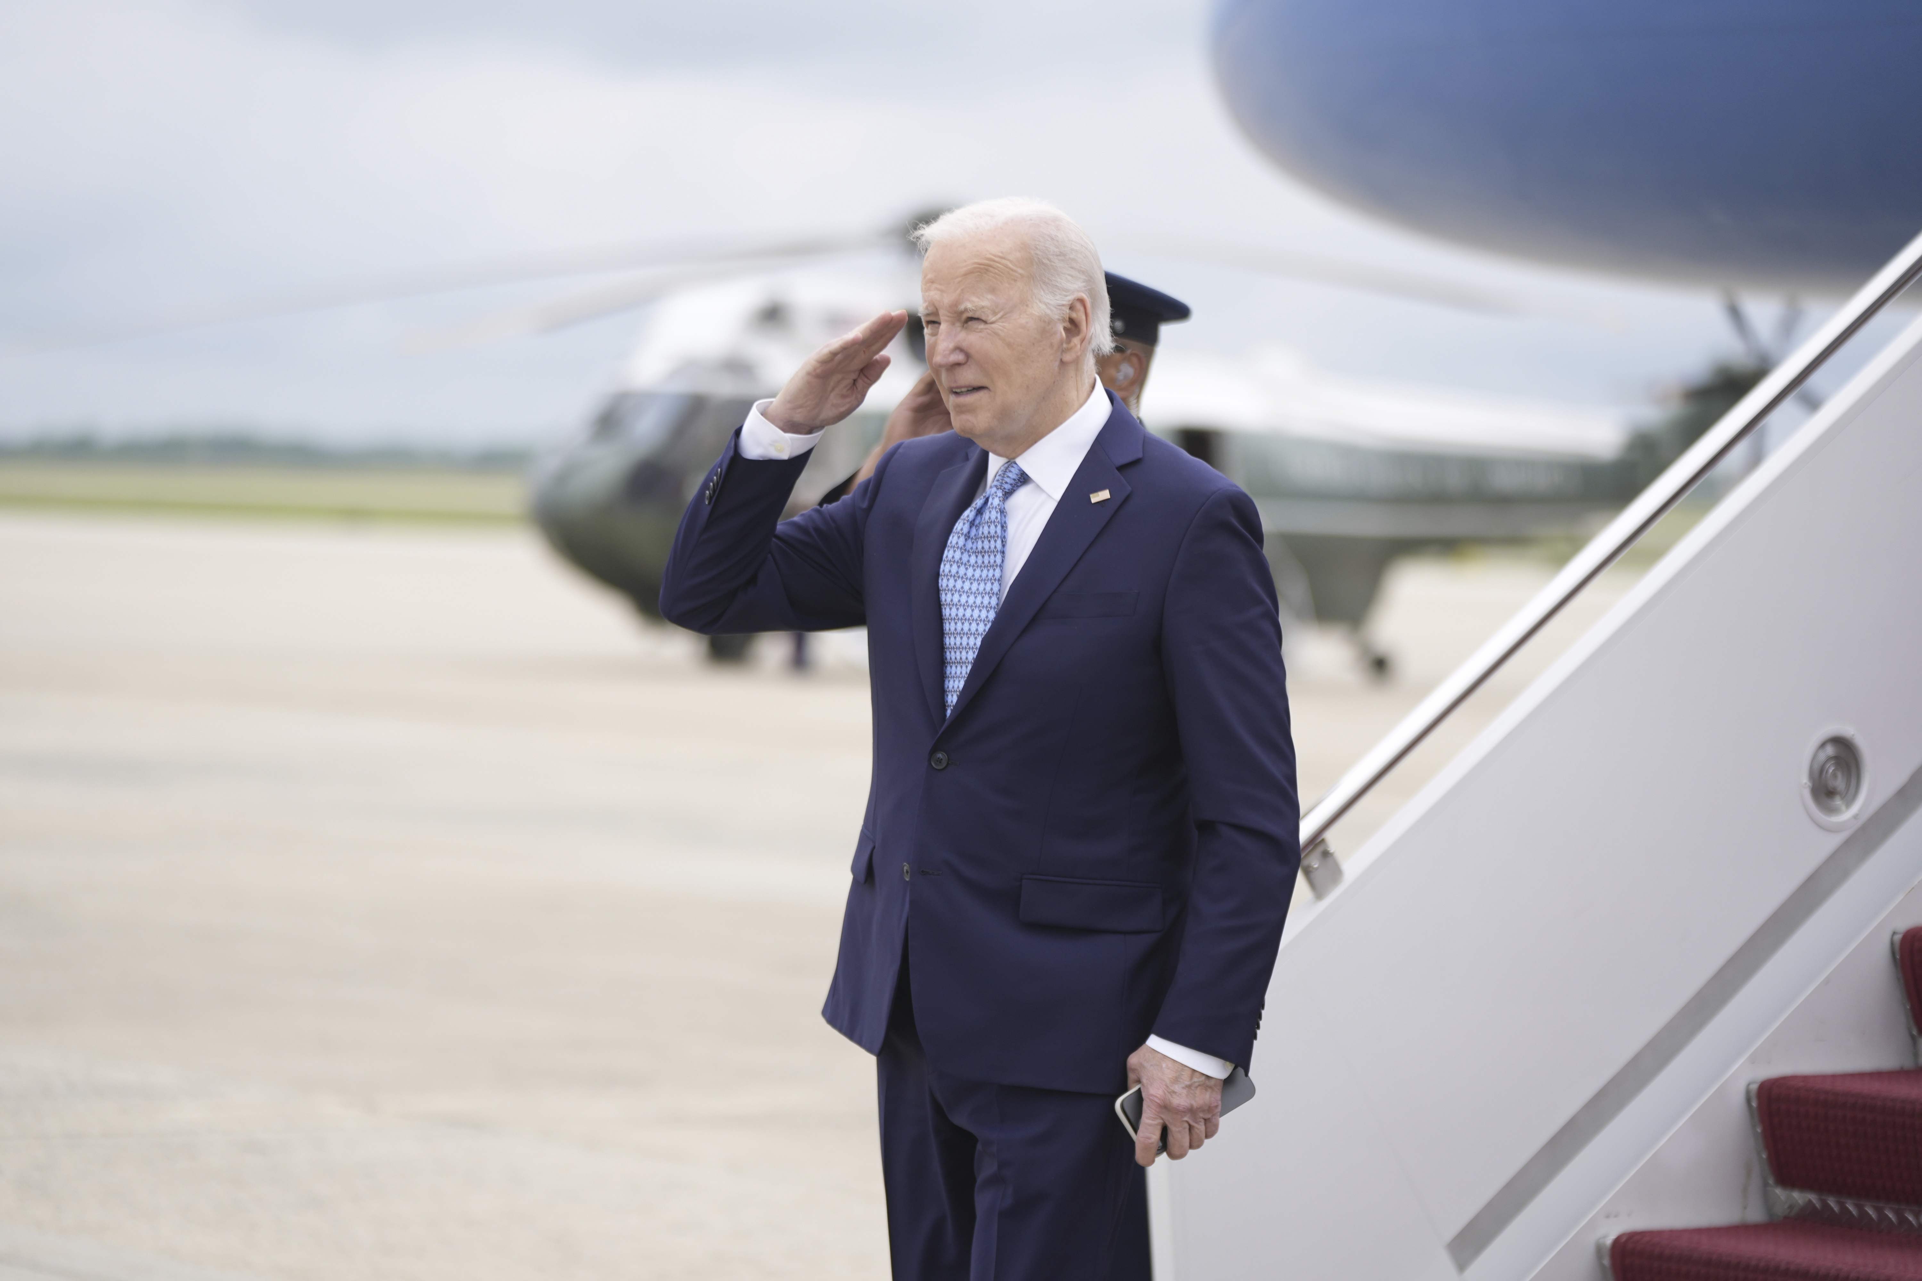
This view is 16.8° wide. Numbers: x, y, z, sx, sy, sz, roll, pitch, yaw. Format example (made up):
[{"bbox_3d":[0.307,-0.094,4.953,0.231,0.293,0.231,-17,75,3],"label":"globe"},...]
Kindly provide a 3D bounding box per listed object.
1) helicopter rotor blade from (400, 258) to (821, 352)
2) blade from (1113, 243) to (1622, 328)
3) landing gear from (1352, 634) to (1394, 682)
[{"bbox_3d":[-2.753,-3.414,62.555,0.460,0.220,8.690,3,11,32],"label":"helicopter rotor blade"},{"bbox_3d":[3.305,-3.572,63.089,0.460,0.220,8.670,0,8,-40],"label":"blade"},{"bbox_3d":[4.422,0.186,70.000,0.500,0.520,0.240,1,2,-35],"label":"landing gear"}]

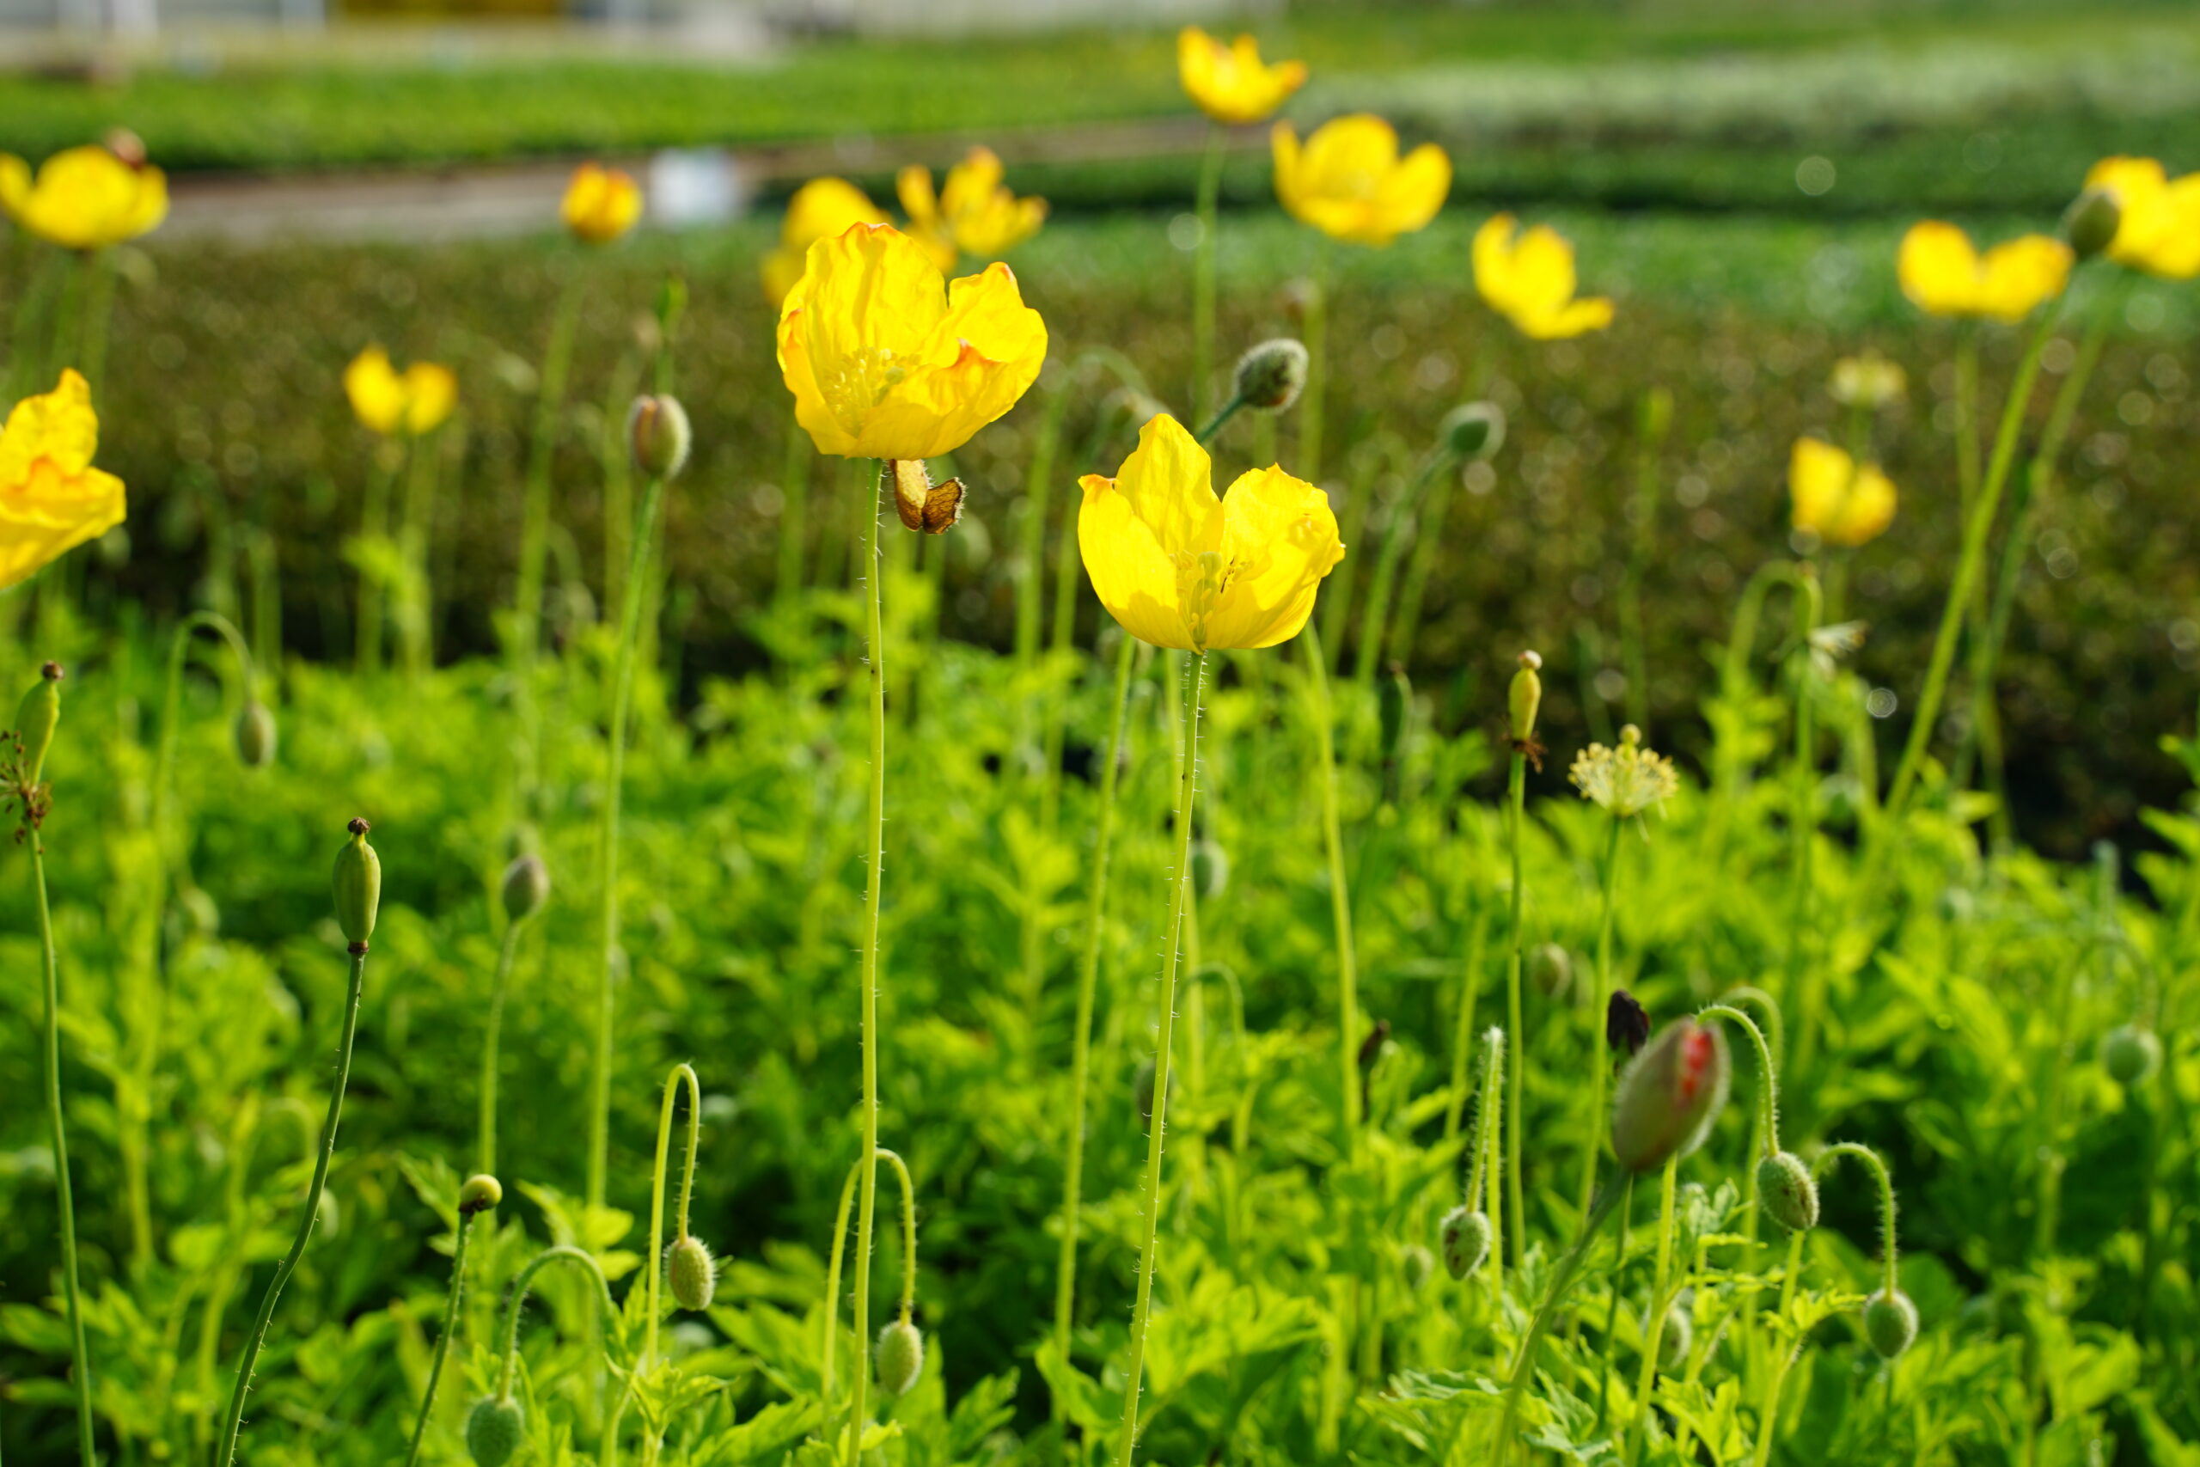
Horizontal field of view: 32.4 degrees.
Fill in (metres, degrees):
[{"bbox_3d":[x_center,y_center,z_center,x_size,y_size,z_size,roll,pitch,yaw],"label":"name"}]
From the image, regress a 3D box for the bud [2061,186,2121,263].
[{"bbox_3d":[0.309,-0.158,1.180,0.015,0.021,0.015,21,9,0],"label":"bud"}]

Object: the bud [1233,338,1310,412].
[{"bbox_3d":[0.043,-0.089,0.940,0.015,0.019,0.015,42,6,0],"label":"bud"}]

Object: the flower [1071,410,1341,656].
[{"bbox_3d":[0.025,-0.045,0.850,0.060,0.050,0.058,3,10,0],"label":"flower"}]

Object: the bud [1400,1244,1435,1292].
[{"bbox_3d":[0.086,0.144,1.020,0.009,0.013,0.009,0,10,0],"label":"bud"}]

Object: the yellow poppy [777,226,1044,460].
[{"bbox_3d":[-0.042,-0.088,0.850,0.061,0.049,0.058,7,14,0],"label":"yellow poppy"}]

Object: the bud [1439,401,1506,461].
[{"bbox_3d":[0.111,-0.090,1.130,0.015,0.018,0.015,45,6,0],"label":"bud"}]

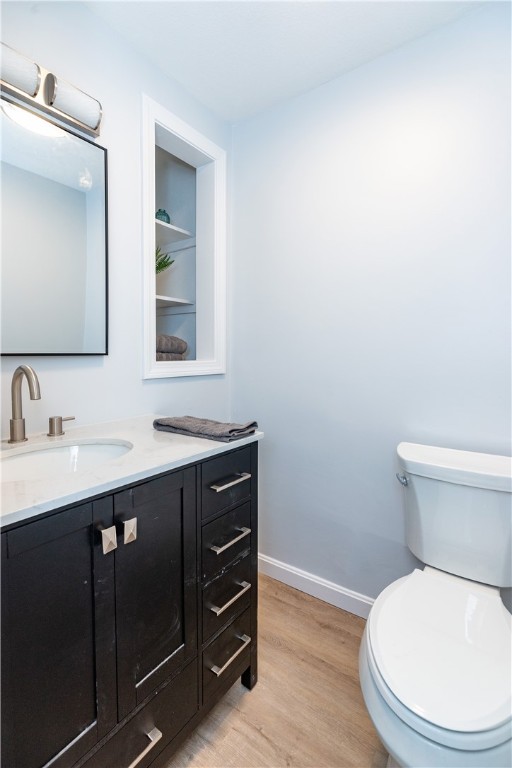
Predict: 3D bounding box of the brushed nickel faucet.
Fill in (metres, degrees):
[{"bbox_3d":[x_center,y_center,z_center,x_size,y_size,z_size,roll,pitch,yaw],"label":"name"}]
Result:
[{"bbox_3d":[-0.637,0.058,0.943,0.158,0.222,0.048,4,6,34],"label":"brushed nickel faucet"}]

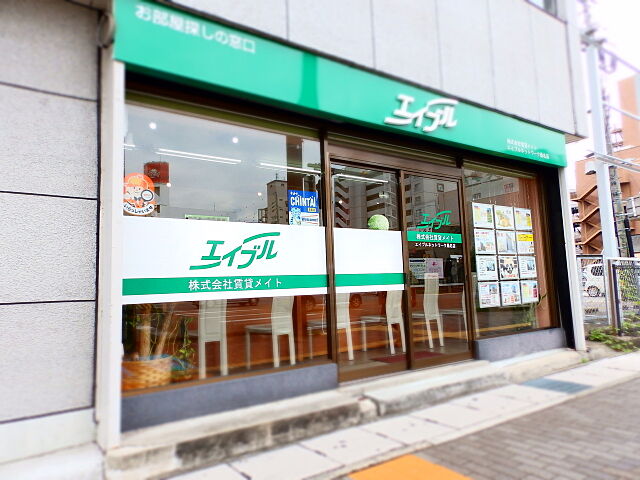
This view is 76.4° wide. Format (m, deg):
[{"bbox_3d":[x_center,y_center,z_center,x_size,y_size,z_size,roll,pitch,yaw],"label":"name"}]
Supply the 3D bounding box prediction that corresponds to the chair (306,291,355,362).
[{"bbox_3d":[0.128,0.930,4.846,0.380,0.965,0.480,3,-8,-39],"label":"chair"}]

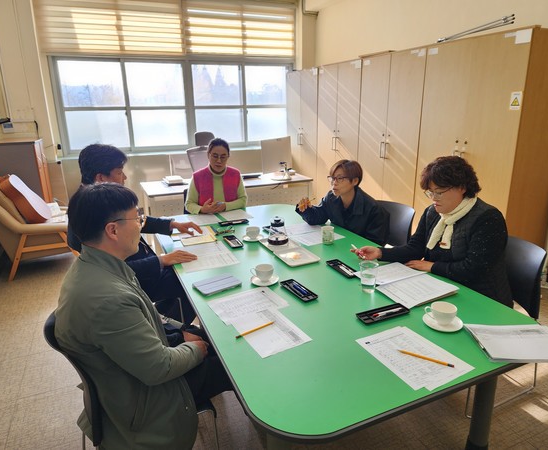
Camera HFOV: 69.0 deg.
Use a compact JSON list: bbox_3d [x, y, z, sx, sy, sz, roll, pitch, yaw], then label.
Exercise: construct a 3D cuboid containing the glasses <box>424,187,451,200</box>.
[{"bbox_3d":[0.833,-0.175,1.935,0.140,0.045,0.140,-23,14,-12],"label":"glasses"}]

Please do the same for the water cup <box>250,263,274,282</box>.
[{"bbox_3d":[-0.054,0.240,1.930,0.112,0.065,0.088,-1,16,0],"label":"water cup"}]

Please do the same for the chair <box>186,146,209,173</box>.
[{"bbox_3d":[-0.822,-0.536,5.122,0.640,1.260,0.640,-8,18,-23],"label":"chair"}]

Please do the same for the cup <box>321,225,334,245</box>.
[{"bbox_3d":[0.338,0.067,2.476,0.080,0.095,0.080,-1,16,0],"label":"cup"}]

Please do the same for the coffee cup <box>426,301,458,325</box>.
[{"bbox_3d":[0.645,0.345,1.549,0.122,0.063,0.095,7,18,25],"label":"coffee cup"}]

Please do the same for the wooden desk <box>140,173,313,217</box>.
[{"bbox_3d":[-0.536,-0.135,4.627,1.815,0.735,0.800,-8,18,-24],"label":"wooden desk"}]

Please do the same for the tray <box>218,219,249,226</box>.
[{"bbox_3d":[-0.289,-0.009,2.908,0.212,0.020,0.075,-8,18,-23],"label":"tray"}]

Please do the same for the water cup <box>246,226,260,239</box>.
[{"bbox_3d":[-0.133,0.054,2.573,0.090,0.065,0.095,-1,16,0],"label":"water cup"}]

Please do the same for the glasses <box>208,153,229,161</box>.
[{"bbox_3d":[-0.445,-0.566,3.199,0.140,0.045,0.140,-4,30,-11],"label":"glasses"}]

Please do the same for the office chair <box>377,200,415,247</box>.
[{"bbox_3d":[0.738,0.266,3.102,0.590,0.810,0.520,-8,18,-23],"label":"office chair"}]

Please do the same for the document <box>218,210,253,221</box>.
[{"bbox_3d":[-0.313,-0.083,3.188,0.210,0.004,0.297,-8,18,-23],"label":"document"}]

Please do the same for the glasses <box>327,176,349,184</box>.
[{"bbox_3d":[0.432,-0.291,2.470,0.140,0.045,0.140,-14,14,-36],"label":"glasses"}]

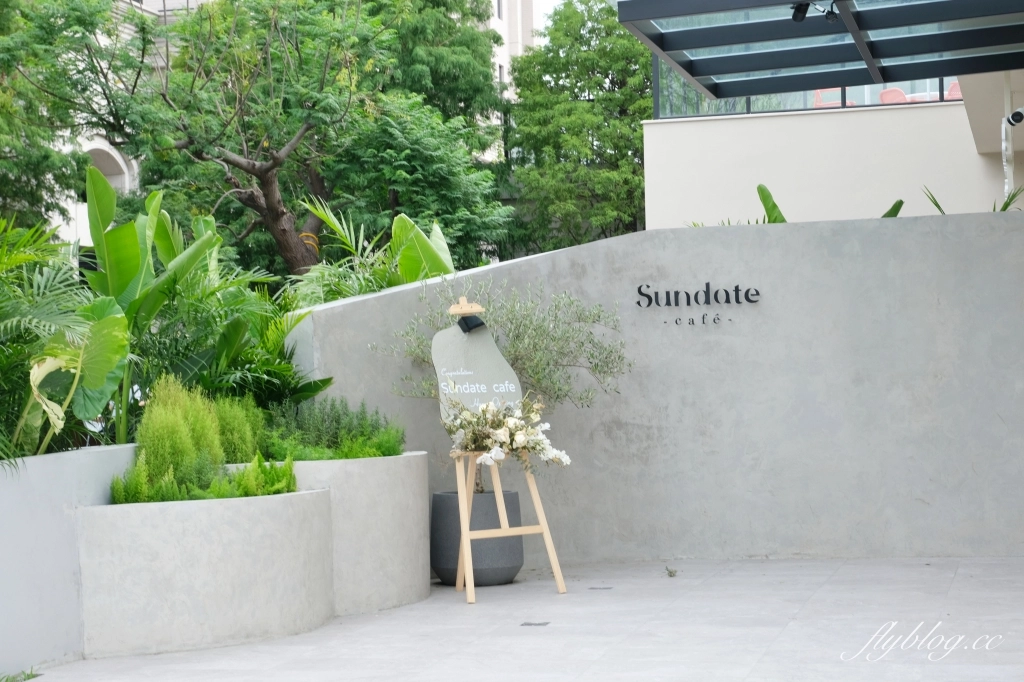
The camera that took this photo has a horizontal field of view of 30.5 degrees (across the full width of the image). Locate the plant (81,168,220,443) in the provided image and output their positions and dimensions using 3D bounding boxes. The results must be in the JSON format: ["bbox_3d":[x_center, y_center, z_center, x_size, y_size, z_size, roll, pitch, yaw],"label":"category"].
[{"bbox_3d":[-1.695,-0.143,8.800,0.640,1.331,0.600,-1,0,0],"label":"plant"}]

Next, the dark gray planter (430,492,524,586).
[{"bbox_3d":[-0.180,1.026,9.811,0.491,0.470,0.491,-1,0,0],"label":"dark gray planter"}]

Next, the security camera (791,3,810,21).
[{"bbox_3d":[1.691,-1.931,11.000,0.080,0.090,0.200,-1,3,3],"label":"security camera"}]

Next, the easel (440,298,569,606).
[{"bbox_3d":[-0.100,0.516,9.358,0.580,1.489,0.461,-2,0,-36],"label":"easel"}]

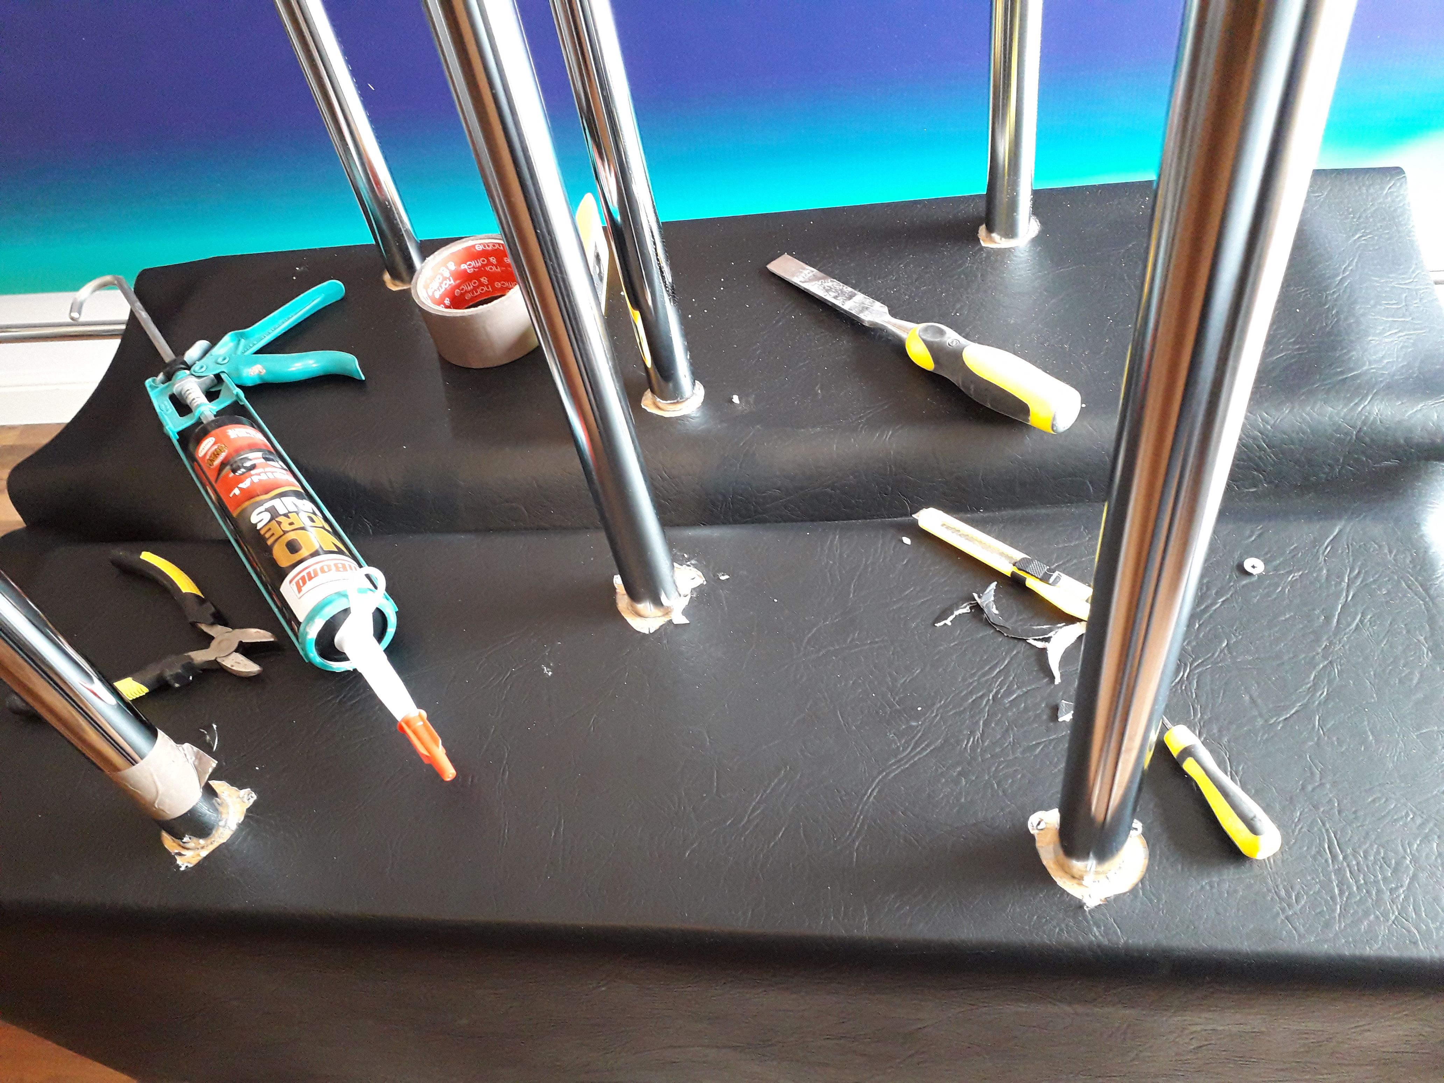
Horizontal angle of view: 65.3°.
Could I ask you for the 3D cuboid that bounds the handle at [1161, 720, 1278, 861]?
[{"bbox_3d":[0.237,0.117,0.537,0.019,0.019,0.073,-22,48,-8],"label":"handle"}]

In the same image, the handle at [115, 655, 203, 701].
[{"bbox_3d":[-0.375,0.091,0.682,0.120,0.015,0.024,-14,48,-1],"label":"handle"}]

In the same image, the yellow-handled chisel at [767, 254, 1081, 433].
[{"bbox_3d":[0.125,-0.142,0.747,0.034,0.032,0.269,-37,50,-20],"label":"yellow-handled chisel"}]

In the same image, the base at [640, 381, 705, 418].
[{"bbox_3d":[-0.033,-0.100,0.748,0.044,0.012,0.044,-2,49,10],"label":"base"}]

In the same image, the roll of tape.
[{"bbox_3d":[-0.172,-0.174,0.815,0.092,0.048,0.092,-6,49,6],"label":"roll of tape"}]

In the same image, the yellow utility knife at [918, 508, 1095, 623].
[{"bbox_3d":[0.167,0.016,0.643,0.139,0.013,0.019,32,62,32],"label":"yellow utility knife"}]

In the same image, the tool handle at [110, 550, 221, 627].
[{"bbox_3d":[-0.358,0.028,0.734,0.124,0.015,0.024,26,59,29],"label":"tool handle"}]

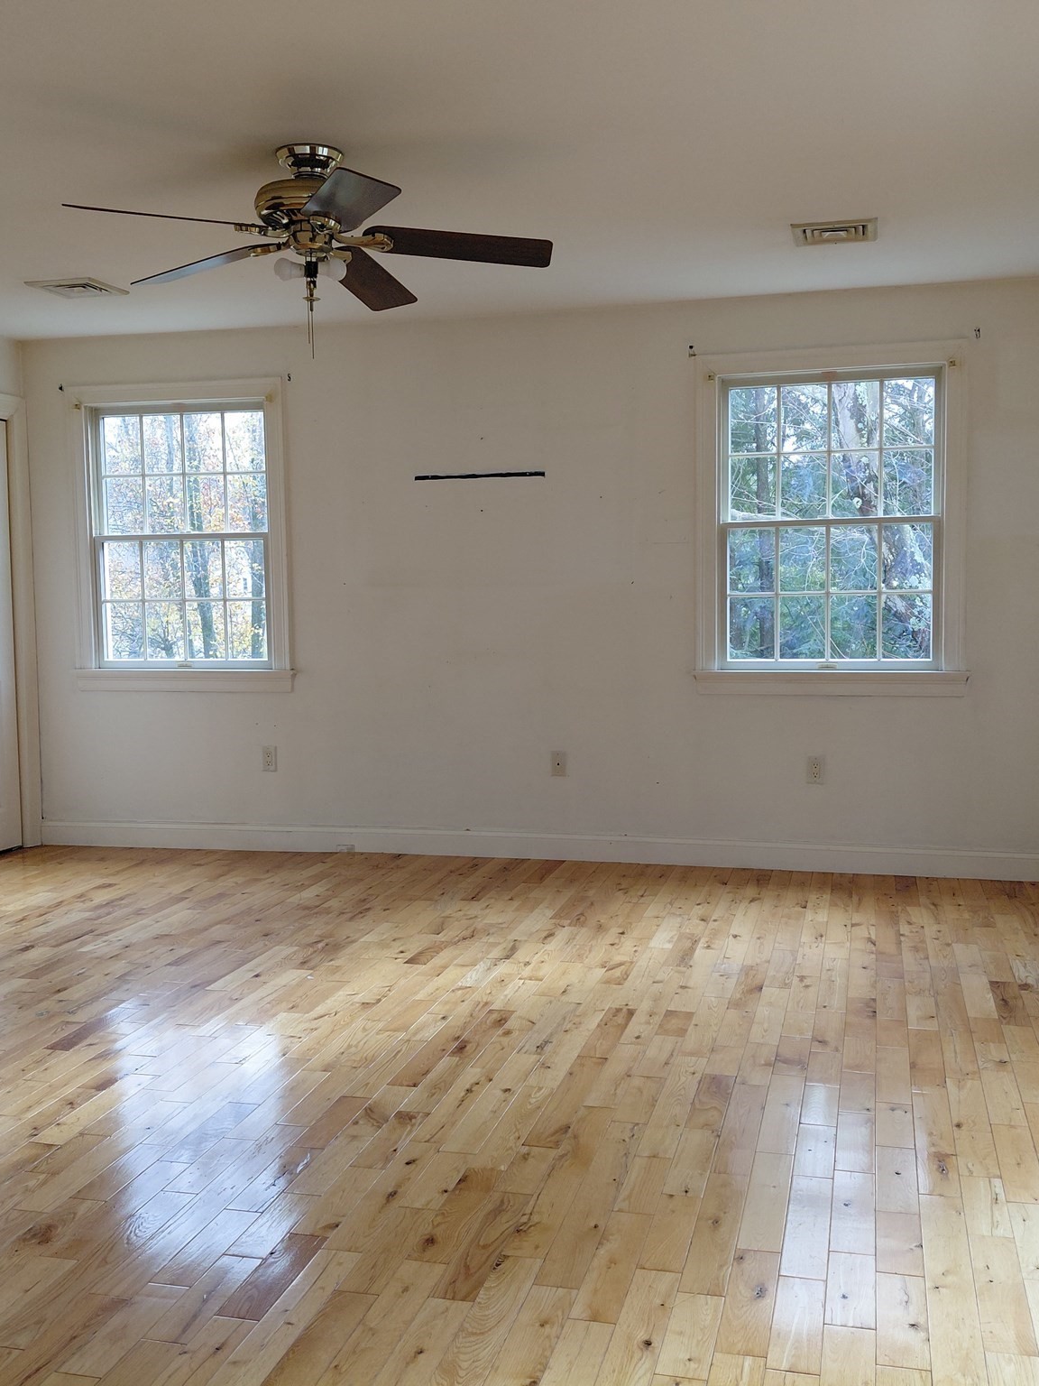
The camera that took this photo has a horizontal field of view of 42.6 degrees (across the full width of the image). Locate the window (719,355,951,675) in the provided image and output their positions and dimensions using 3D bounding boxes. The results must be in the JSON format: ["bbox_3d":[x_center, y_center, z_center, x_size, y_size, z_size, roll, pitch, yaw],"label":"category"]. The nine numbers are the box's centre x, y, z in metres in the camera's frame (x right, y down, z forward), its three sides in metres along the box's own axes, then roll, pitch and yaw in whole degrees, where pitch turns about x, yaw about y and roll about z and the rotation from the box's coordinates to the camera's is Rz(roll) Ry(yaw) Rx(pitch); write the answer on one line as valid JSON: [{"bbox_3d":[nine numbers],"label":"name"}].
[{"bbox_3d":[1.304,-0.716,5.623,0.940,1.249,0.085,0,4,13],"label":"window"}]

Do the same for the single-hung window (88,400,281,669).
[{"bbox_3d":[-1.581,-0.737,6.309,0.922,1.249,0.085,0,4,13],"label":"single-hung window"}]

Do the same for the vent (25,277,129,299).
[{"bbox_3d":[-1.753,-1.614,5.310,0.279,0.020,0.298,1,4,15],"label":"vent"}]

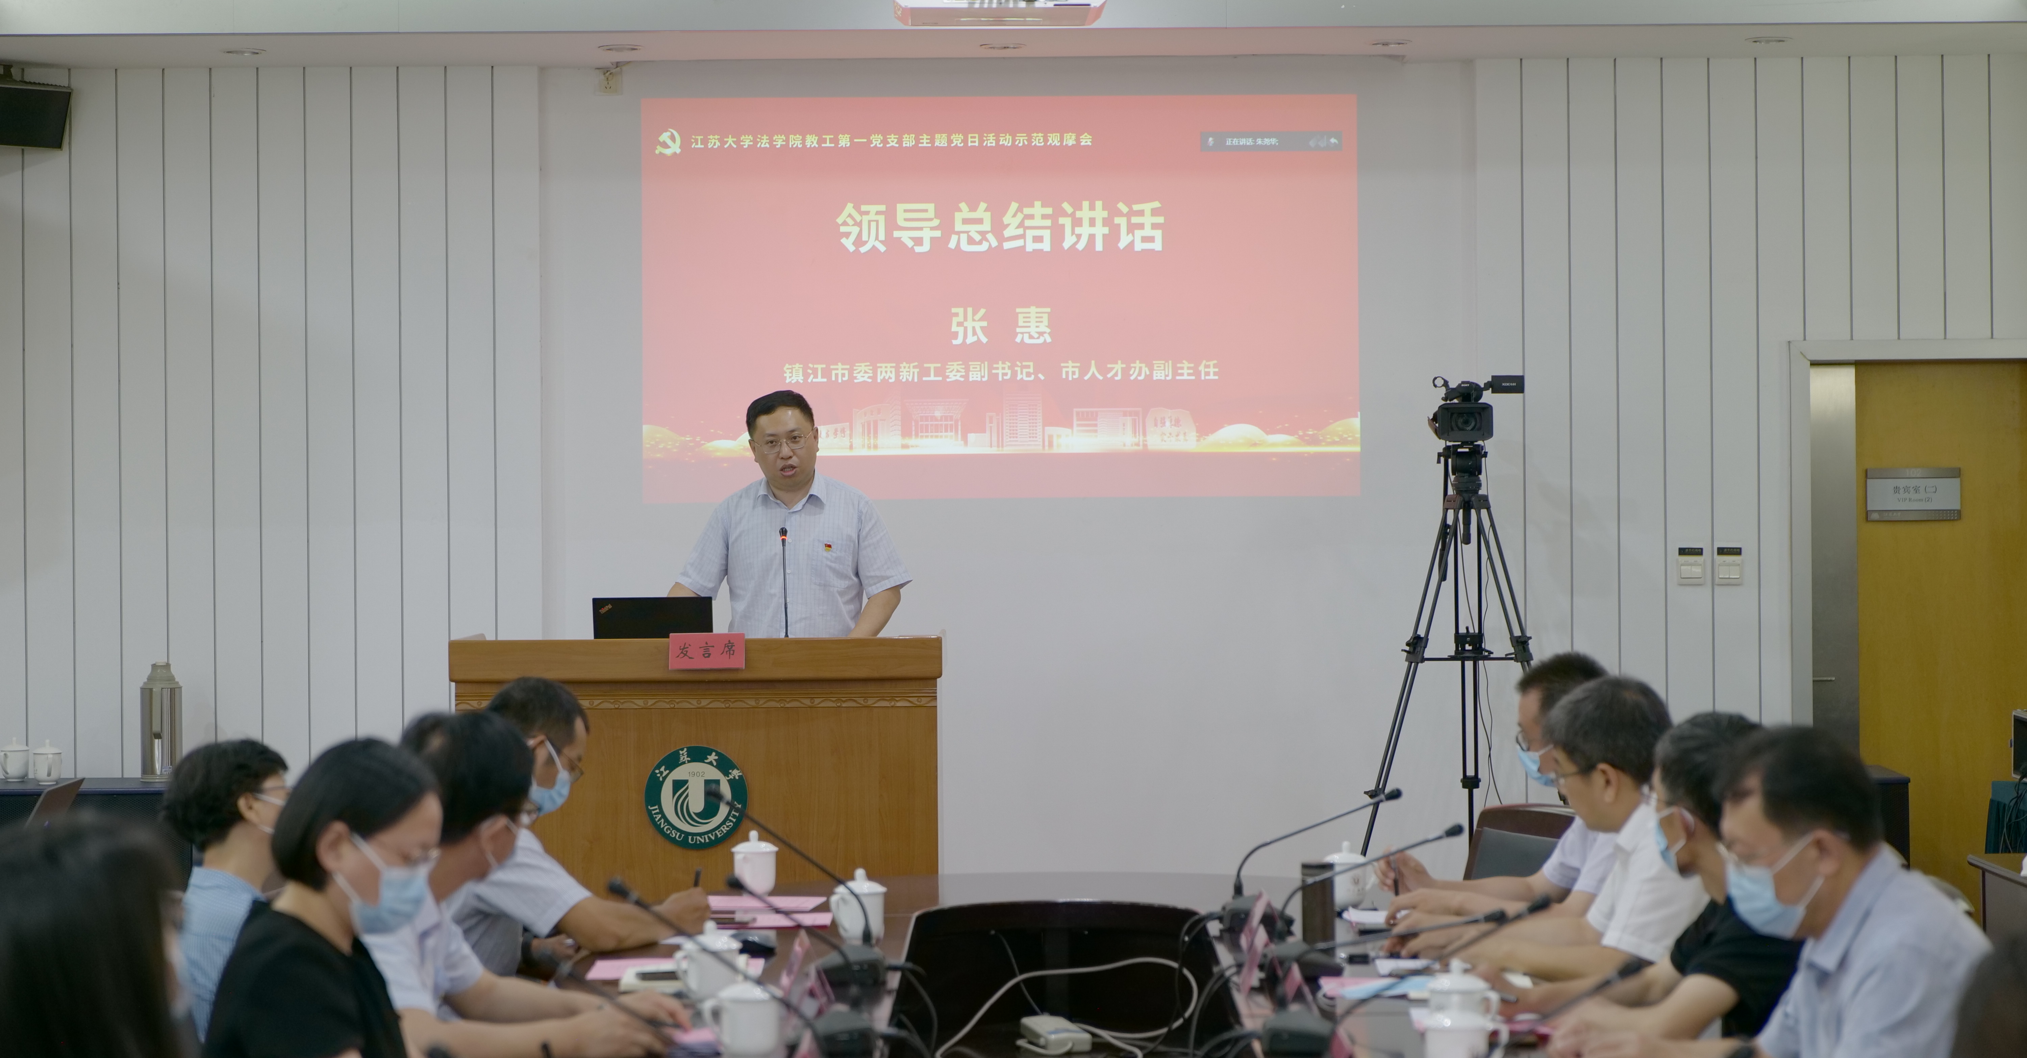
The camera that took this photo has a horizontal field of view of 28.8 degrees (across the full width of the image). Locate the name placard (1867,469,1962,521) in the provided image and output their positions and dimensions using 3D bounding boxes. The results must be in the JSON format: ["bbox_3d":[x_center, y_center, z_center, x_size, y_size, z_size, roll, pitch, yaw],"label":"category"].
[{"bbox_3d":[2.880,-0.109,12.590,0.301,0.169,0.020,0,0,0],"label":"name placard"}]

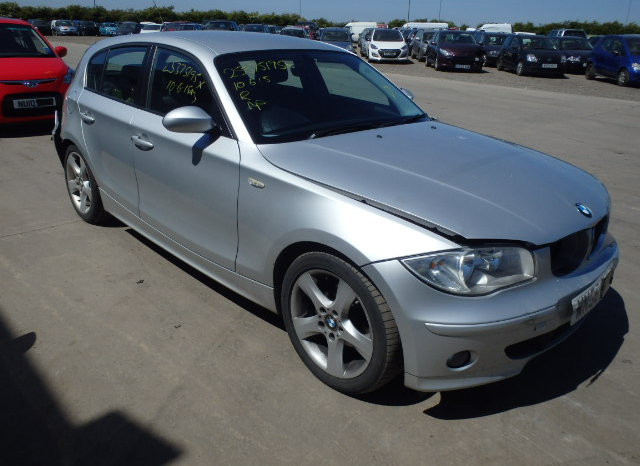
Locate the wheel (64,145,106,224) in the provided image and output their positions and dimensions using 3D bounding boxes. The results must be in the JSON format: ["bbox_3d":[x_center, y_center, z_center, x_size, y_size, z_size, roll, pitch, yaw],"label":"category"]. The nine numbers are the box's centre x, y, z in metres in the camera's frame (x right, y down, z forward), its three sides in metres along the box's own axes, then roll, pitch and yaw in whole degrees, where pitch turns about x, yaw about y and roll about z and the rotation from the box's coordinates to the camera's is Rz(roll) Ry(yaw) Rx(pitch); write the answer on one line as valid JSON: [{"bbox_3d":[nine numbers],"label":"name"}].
[{"bbox_3d":[-1.744,-0.400,3.980,0.215,0.630,0.630,-18,29,-41],"label":"wheel"}]

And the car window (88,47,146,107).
[{"bbox_3d":[-1.264,-1.003,3.218,0.880,0.360,0.060,22,13,42],"label":"car window"}]

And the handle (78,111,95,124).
[{"bbox_3d":[-1.534,-0.760,3.414,0.055,0.050,0.230,-18,29,-40],"label":"handle"}]

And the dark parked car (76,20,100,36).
[{"bbox_3d":[-23.975,-21.159,53.500,1.740,1.470,4.200,-10,25,-29],"label":"dark parked car"}]

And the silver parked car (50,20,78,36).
[{"bbox_3d":[-26.204,-21.097,53.200,1.730,1.480,4.200,-12,25,-31],"label":"silver parked car"}]

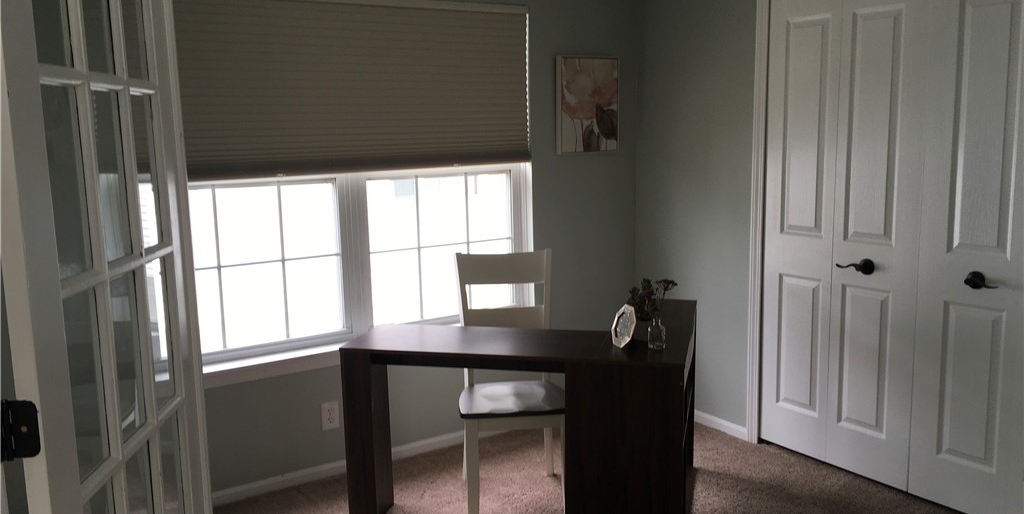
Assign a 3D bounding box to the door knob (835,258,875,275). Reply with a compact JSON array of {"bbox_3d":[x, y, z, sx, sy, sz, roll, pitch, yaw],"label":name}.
[{"bbox_3d":[1.390,0.041,3.477,0.060,0.065,0.135,-7,11,-33],"label":"door knob"}]

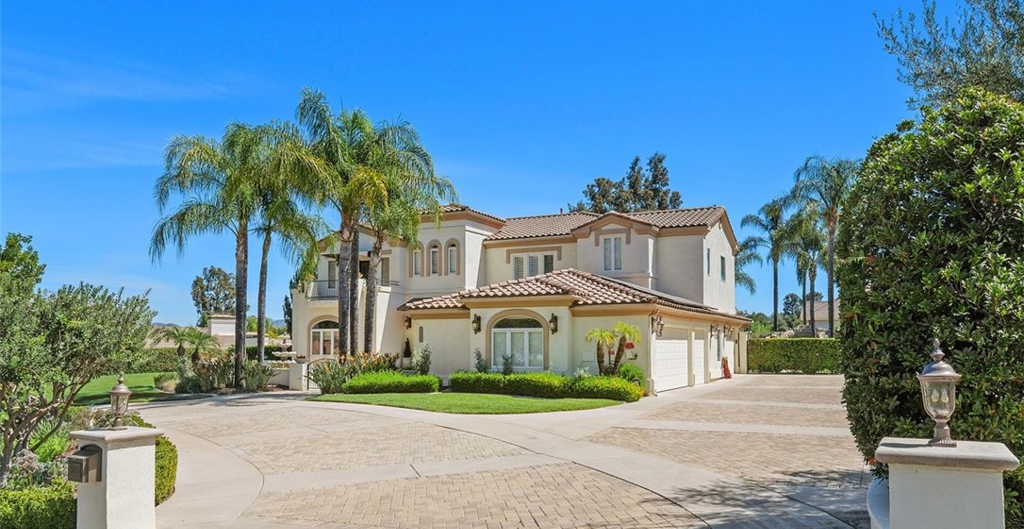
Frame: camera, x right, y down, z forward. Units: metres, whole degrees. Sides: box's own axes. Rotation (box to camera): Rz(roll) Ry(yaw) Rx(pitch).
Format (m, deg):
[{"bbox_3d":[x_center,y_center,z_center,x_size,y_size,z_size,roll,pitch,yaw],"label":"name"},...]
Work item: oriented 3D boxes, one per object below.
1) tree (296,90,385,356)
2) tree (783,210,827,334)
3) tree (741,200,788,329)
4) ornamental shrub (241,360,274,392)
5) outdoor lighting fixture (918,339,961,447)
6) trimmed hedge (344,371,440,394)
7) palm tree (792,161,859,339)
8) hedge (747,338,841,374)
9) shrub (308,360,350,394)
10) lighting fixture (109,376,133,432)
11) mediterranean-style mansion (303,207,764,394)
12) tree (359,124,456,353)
[{"bbox_3d":[-5.936,-0.796,25.600,3.200,10.000,3.200,0,-5,0],"label":"tree"},{"bbox_3d":[21.176,1.433,53.000,3.700,11.000,3.700,-3,-6,27],"label":"tree"},{"bbox_3d":[17.138,0.541,50.000,3.700,10.100,3.700,0,-5,0],"label":"tree"},{"bbox_3d":[-8.603,3.769,25.000,1.150,1.050,1.100,0,-5,0],"label":"ornamental shrub"},{"bbox_3d":[2.428,0.730,4.200,0.250,0.620,0.250,-3,-7,29],"label":"outdoor lighting fixture"},{"bbox_3d":[-4.074,3.973,24.800,3.200,0.720,1.150,0,-5,-5],"label":"trimmed hedge"},{"bbox_3d":[22.317,-0.348,51.500,5.400,14.300,5.400,-3,-6,27],"label":"palm tree"},{"bbox_3d":[15.393,4.958,40.300,5.400,1.950,1.200,-2,-5,24],"label":"hedge"},{"bbox_3d":[-7.205,4.442,29.200,1.700,1.420,1.600,0,-6,0],"label":"shrub"},{"bbox_3d":[-4.184,1.458,7.900,0.250,0.620,0.250,-3,-7,29],"label":"lighting fixture"},{"bbox_3d":[0.992,1.430,41.485,19.900,9.700,20.000,-3,-6,27],"label":"mediterranean-style mansion"},{"bbox_3d":[-3.787,-0.356,26.300,3.500,9.200,3.500,0,-5,0],"label":"tree"}]

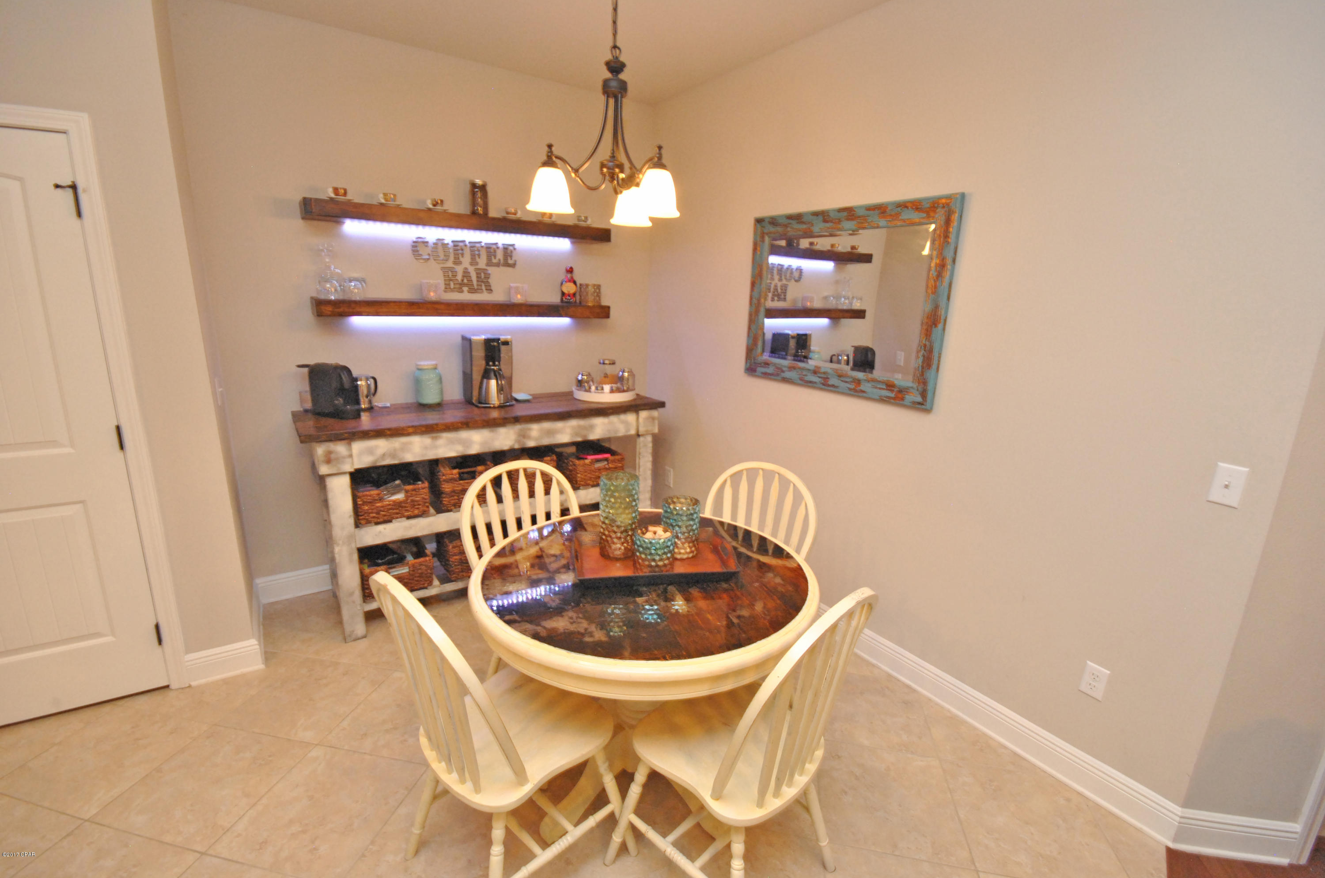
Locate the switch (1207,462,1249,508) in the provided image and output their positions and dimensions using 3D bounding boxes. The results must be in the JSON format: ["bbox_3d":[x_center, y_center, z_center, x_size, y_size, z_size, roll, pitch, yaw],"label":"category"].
[{"bbox_3d":[1.562,0.129,1.528,0.010,0.116,0.070,-8,17,-34],"label":"switch"}]

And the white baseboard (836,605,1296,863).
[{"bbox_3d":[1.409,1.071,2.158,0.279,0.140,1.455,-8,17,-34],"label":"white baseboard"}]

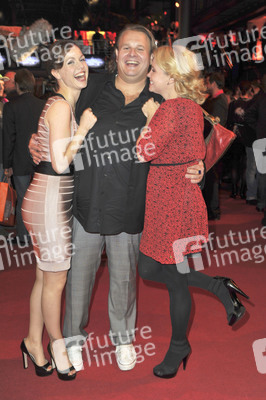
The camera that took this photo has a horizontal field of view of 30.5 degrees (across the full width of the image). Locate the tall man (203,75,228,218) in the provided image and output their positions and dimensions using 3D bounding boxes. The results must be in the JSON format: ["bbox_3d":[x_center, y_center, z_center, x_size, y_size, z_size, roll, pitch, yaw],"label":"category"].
[{"bbox_3d":[1.020,-0.642,6.138,0.340,1.820,0.500,5,12,25],"label":"tall man"}]

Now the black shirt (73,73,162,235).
[{"bbox_3d":[-0.070,-0.222,2.604,0.620,0.820,0.360,0,11,-2],"label":"black shirt"}]

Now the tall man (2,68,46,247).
[{"bbox_3d":[-1.110,-0.435,5.109,0.510,1.800,0.320,-5,12,-25],"label":"tall man"}]

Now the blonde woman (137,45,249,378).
[{"bbox_3d":[0.320,0.096,2.563,0.610,1.710,0.460,-1,11,-5],"label":"blonde woman"}]

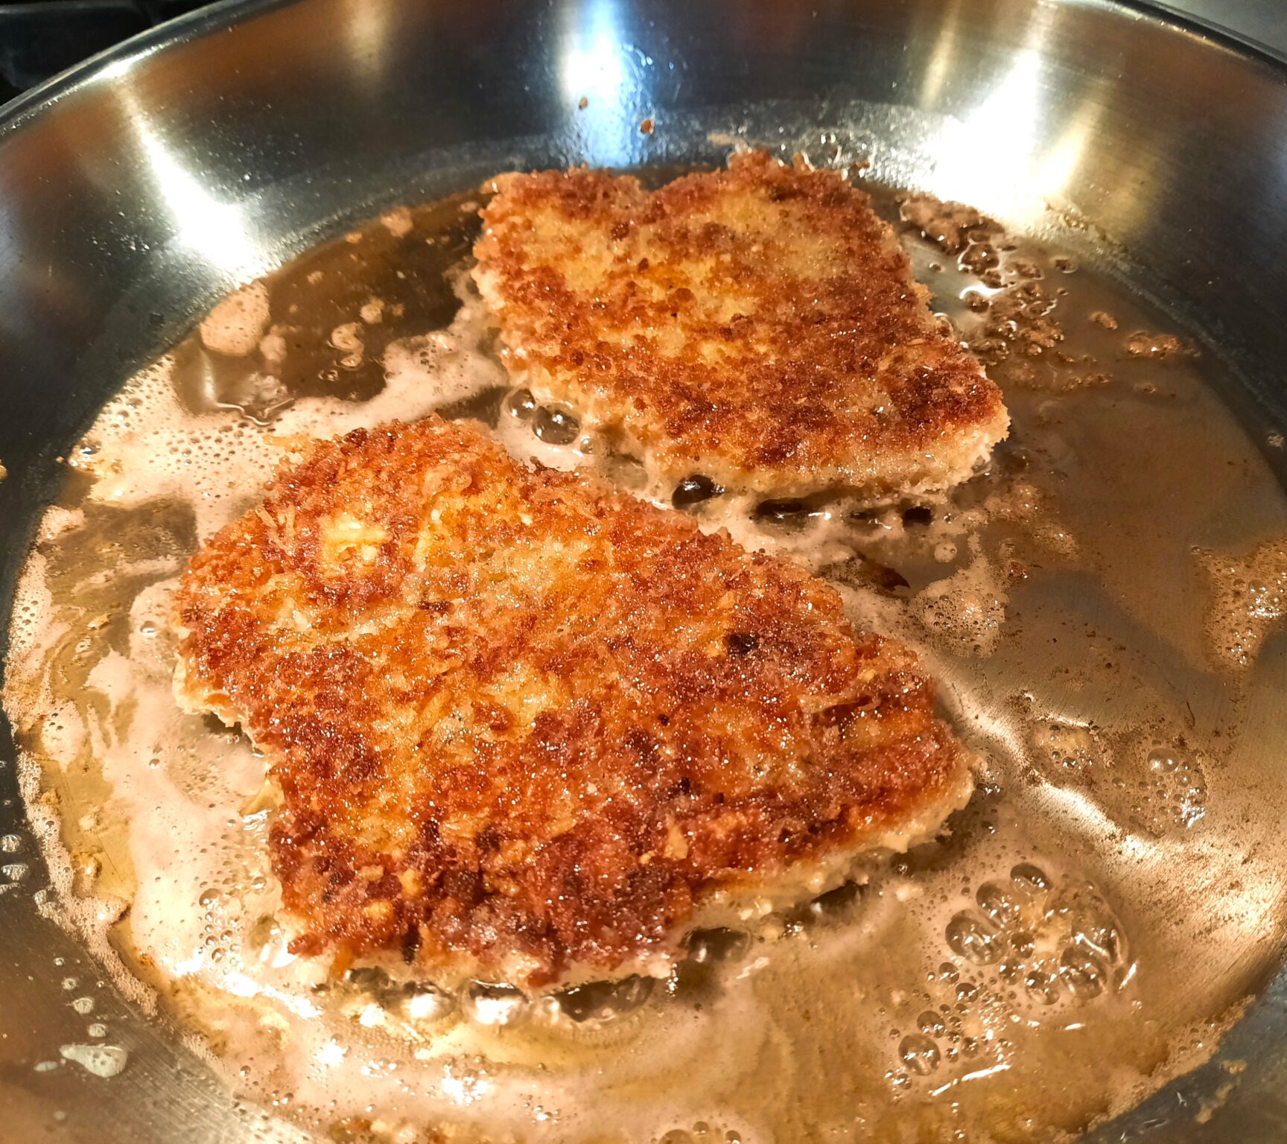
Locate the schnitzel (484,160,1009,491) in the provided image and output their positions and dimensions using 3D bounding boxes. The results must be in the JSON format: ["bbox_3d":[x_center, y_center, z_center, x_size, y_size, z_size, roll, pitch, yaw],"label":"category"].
[{"bbox_3d":[0.016,-0.058,0.253,0.096,0.014,0.125,-13,52,-9],"label":"schnitzel"}]

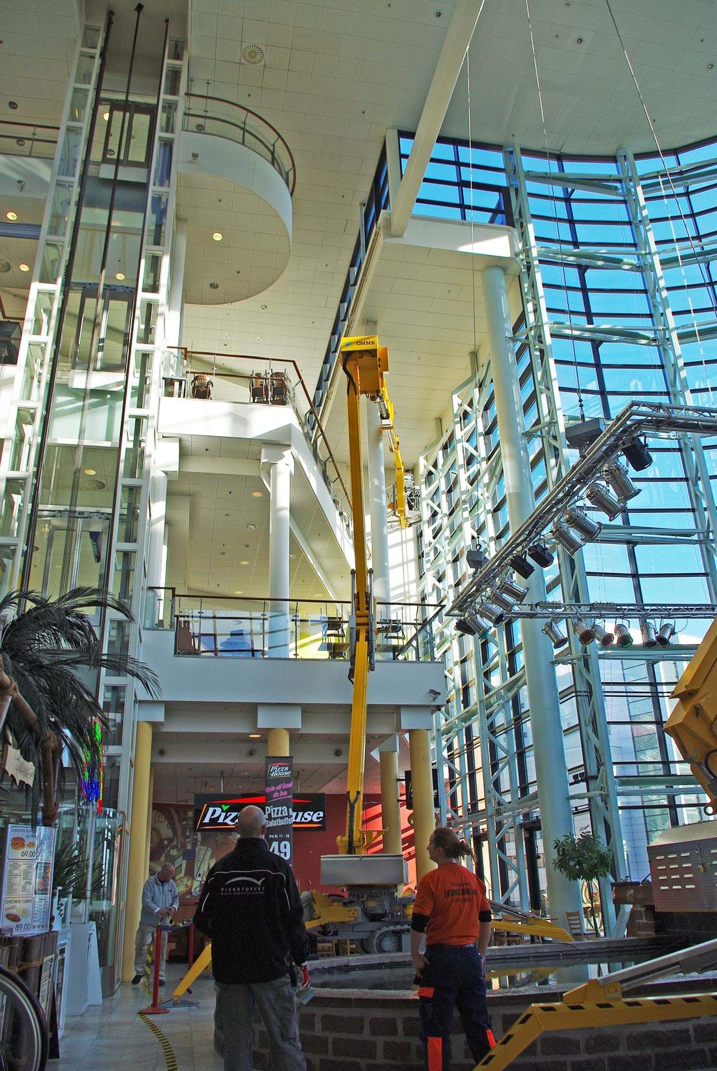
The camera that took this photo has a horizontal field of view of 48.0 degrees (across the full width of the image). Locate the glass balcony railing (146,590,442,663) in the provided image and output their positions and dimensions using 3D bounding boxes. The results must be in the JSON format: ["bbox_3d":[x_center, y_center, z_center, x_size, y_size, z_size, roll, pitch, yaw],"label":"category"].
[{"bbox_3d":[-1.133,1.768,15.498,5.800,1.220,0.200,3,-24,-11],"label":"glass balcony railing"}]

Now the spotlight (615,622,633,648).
[{"bbox_3d":[5.036,1.894,15.300,0.260,0.420,0.270,-5,-67,8],"label":"spotlight"}]

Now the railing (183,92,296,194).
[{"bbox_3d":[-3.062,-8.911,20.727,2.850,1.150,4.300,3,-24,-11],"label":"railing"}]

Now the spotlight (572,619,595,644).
[{"bbox_3d":[4.258,1.802,15.190,0.260,0.420,0.270,2,-67,-10],"label":"spotlight"}]

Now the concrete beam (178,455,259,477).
[{"bbox_3d":[-3.051,-1.453,17.585,1.850,0.420,0.300,3,-24,-11],"label":"concrete beam"}]

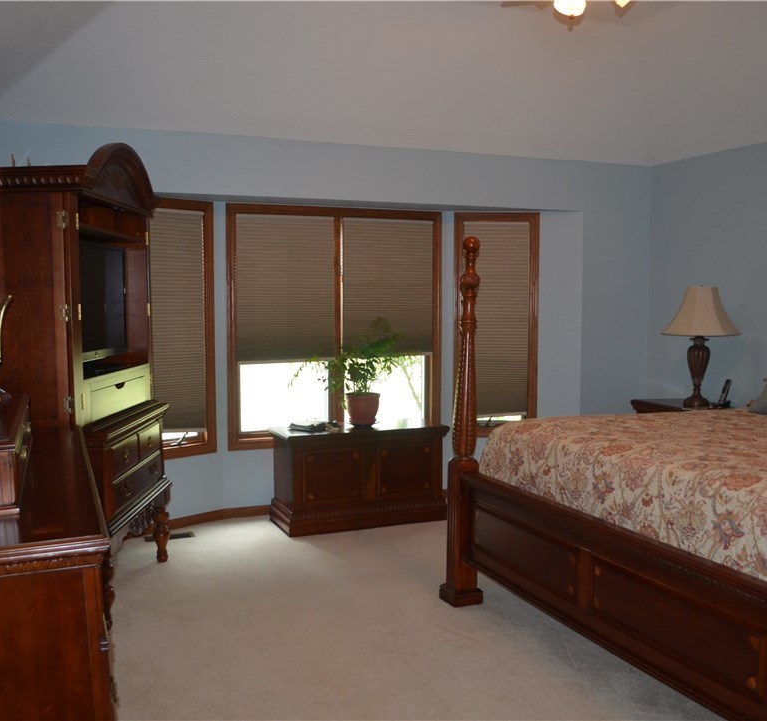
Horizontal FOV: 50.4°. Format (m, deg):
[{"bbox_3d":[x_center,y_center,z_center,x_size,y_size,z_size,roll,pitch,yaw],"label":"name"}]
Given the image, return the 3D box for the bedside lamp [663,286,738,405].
[{"bbox_3d":[2.076,-0.091,5.365,0.523,0.795,0.523,-2,5,-22],"label":"bedside lamp"}]

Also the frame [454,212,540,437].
[{"bbox_3d":[0.841,-0.263,6.019,0.626,1.650,0.080,0,5,-4],"label":"frame"}]

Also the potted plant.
[{"bbox_3d":[-0.219,0.075,5.418,0.750,0.726,0.600,-2,5,-22],"label":"potted plant"}]

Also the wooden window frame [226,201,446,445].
[{"bbox_3d":[-0.311,-0.239,5.712,1.587,1.650,0.080,-2,5,-22],"label":"wooden window frame"}]

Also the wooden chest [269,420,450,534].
[{"bbox_3d":[-0.156,0.751,5.400,1.103,0.625,0.412,-2,5,-23],"label":"wooden chest"}]

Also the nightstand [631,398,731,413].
[{"bbox_3d":[2.108,0.676,5.467,0.495,0.754,0.735,-2,5,-22],"label":"nightstand"}]

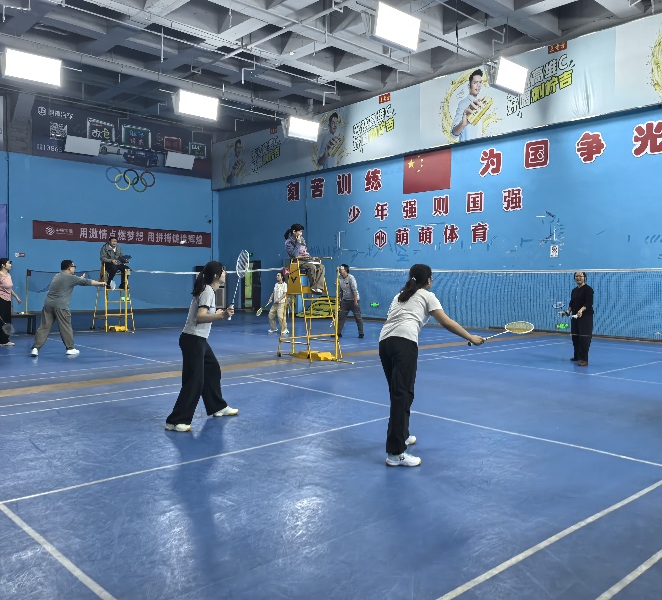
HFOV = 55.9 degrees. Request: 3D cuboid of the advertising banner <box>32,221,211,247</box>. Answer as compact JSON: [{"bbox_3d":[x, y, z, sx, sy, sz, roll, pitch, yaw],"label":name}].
[{"bbox_3d":[-8.203,-2.636,25.651,7.590,0.685,0.040,-1,3,-42],"label":"advertising banner"}]

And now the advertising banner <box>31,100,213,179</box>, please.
[{"bbox_3d":[-8.159,-6.400,25.524,7.691,2.054,0.050,-1,3,-42],"label":"advertising banner"}]

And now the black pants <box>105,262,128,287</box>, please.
[{"bbox_3d":[-5.443,-0.623,15.870,0.440,0.630,0.480,-1,3,-42],"label":"black pants"}]

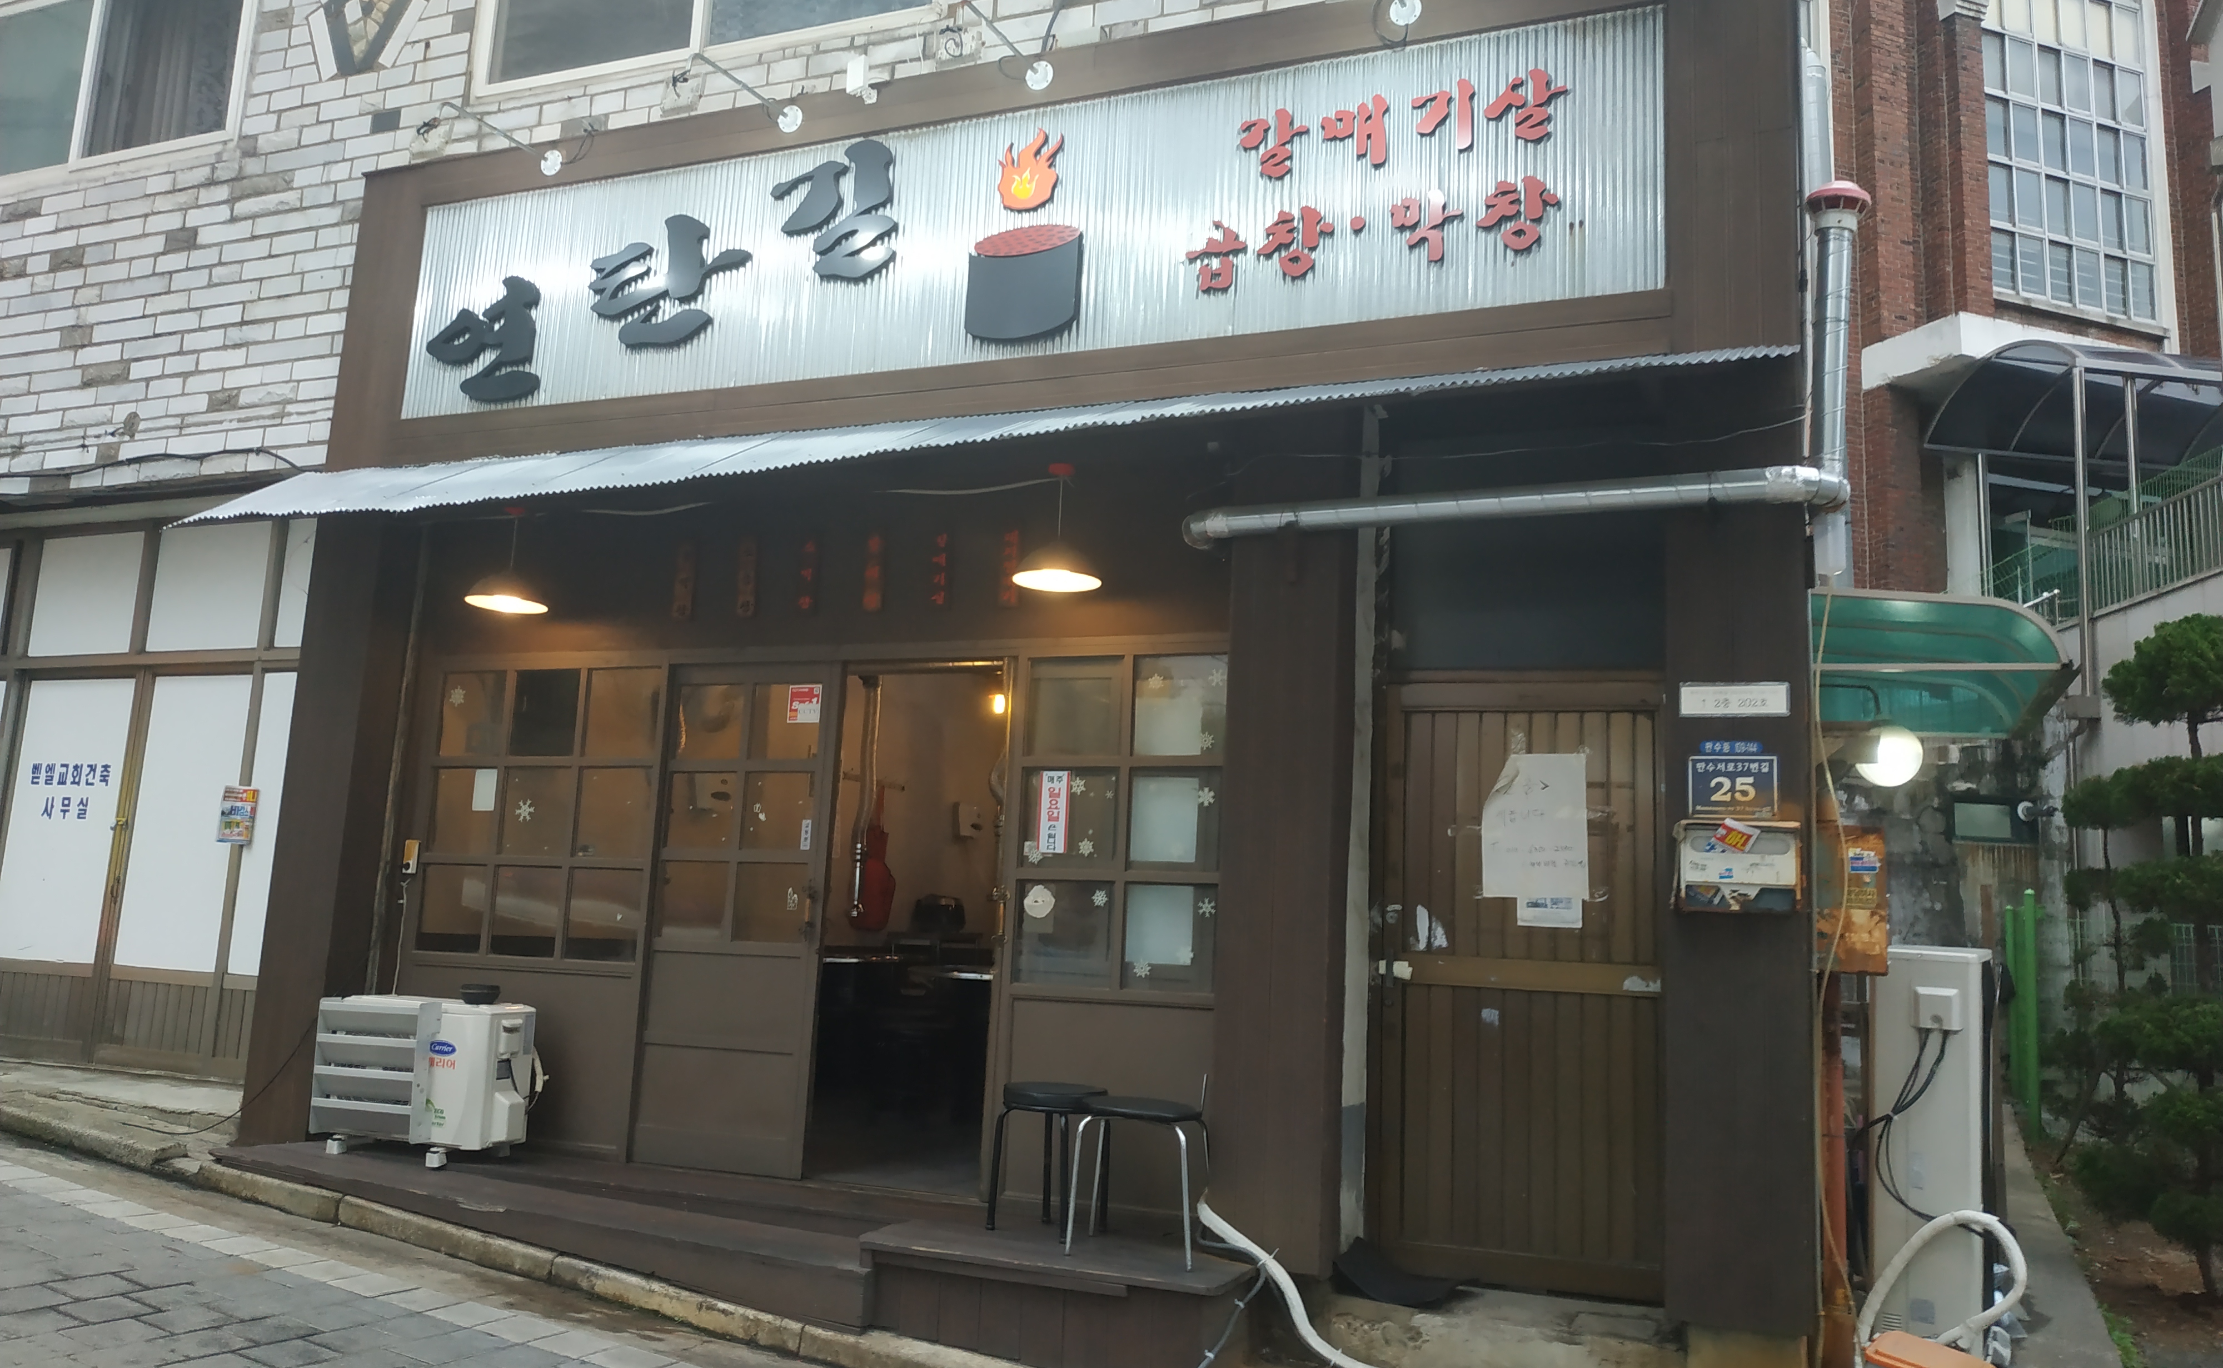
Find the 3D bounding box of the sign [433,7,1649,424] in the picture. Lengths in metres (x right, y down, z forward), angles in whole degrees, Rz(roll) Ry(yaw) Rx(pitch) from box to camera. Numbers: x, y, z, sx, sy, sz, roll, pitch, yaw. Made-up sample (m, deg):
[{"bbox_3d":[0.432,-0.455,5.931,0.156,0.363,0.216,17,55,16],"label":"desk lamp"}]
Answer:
[{"bbox_3d":[-0.670,-1.709,5.980,5.310,0.990,0.100,-1,-9,21],"label":"sign"}]

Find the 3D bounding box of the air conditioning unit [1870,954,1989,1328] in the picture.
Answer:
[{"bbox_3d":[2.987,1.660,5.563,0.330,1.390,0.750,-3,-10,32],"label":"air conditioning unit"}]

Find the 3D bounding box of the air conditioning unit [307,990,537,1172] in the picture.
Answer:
[{"bbox_3d":[-2.736,1.570,6.133,0.780,0.600,0.370,-1,-10,21],"label":"air conditioning unit"}]

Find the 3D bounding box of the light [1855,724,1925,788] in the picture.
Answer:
[{"bbox_3d":[2.737,0.256,5.411,0.215,0.215,0.215,-1,-10,21],"label":"light"}]

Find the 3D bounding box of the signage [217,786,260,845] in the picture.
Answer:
[{"bbox_3d":[-4.037,0.608,7.129,0.210,0.260,0.040,-1,-9,21],"label":"signage"}]

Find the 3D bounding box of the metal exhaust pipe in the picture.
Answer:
[{"bbox_3d":[1.235,-0.568,5.017,2.100,0.150,0.170,-1,-10,21],"label":"metal exhaust pipe"}]

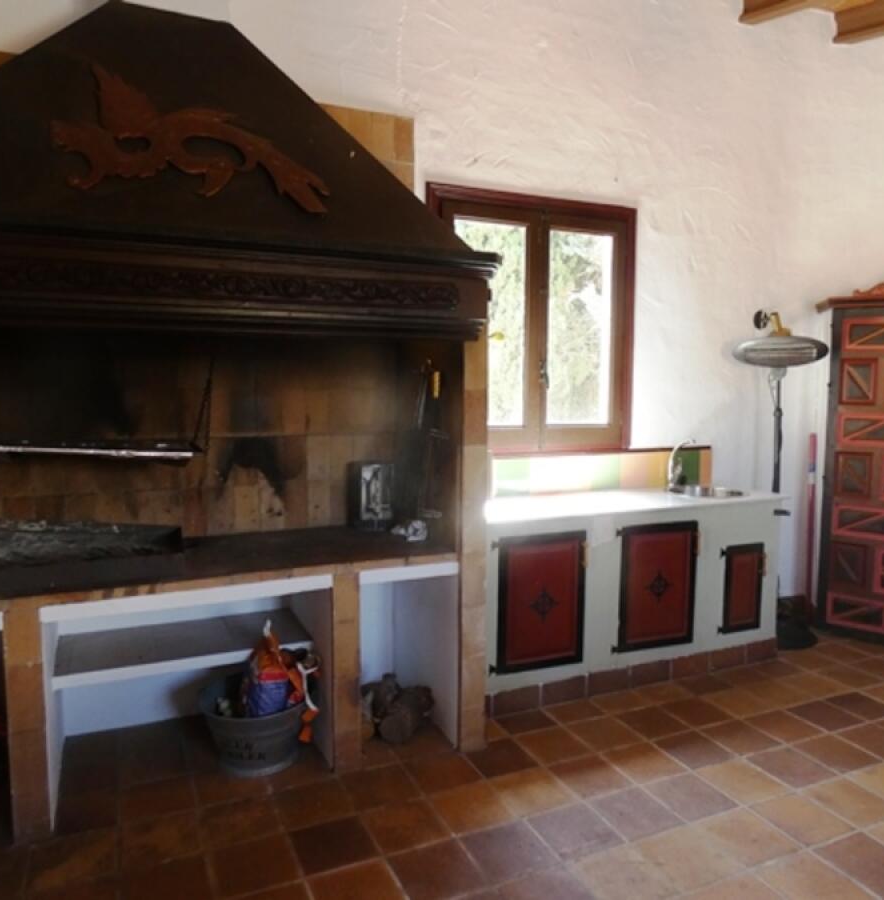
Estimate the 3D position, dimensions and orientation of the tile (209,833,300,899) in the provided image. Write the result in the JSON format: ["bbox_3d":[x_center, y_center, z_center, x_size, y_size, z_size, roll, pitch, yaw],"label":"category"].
[{"bbox_3d":[-0.600,1.314,2.195,0.240,0.020,0.240,-2,5,-23],"label":"tile"}]

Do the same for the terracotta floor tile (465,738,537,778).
[{"bbox_3d":[0.243,1.257,2.819,0.237,0.015,0.237,-2,5,-23],"label":"terracotta floor tile"}]

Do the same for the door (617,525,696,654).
[{"bbox_3d":[1.109,0.697,3.540,0.482,0.638,0.025,-2,5,-23],"label":"door"}]

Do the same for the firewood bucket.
[{"bbox_3d":[-0.734,1.097,2.765,0.420,0.255,0.420,0,4,0],"label":"firewood bucket"}]

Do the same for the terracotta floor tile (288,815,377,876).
[{"bbox_3d":[-0.354,1.270,2.226,0.238,0.015,0.238,-2,5,-23],"label":"terracotta floor tile"}]

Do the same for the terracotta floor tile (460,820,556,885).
[{"bbox_3d":[0.206,1.302,2.252,0.237,0.015,0.237,-2,5,-23],"label":"terracotta floor tile"}]

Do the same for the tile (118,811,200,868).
[{"bbox_3d":[-0.938,1.296,2.320,0.237,0.015,0.237,-2,5,-23],"label":"tile"}]

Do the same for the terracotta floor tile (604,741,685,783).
[{"bbox_3d":[0.794,1.227,2.719,0.243,0.015,0.243,-2,5,-23],"label":"terracotta floor tile"}]

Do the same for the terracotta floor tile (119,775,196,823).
[{"bbox_3d":[-1.015,1.252,2.487,0.243,0.015,0.243,-2,5,-23],"label":"terracotta floor tile"}]

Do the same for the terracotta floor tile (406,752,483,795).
[{"bbox_3d":[0.013,1.274,2.734,0.238,0.015,0.238,-2,5,-23],"label":"terracotta floor tile"}]

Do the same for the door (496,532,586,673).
[{"bbox_3d":[0.474,0.716,3.268,0.473,0.638,0.025,-2,5,-23],"label":"door"}]

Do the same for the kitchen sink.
[{"bbox_3d":[1.544,0.318,4.034,0.410,0.150,0.410,-2,5,-23],"label":"kitchen sink"}]

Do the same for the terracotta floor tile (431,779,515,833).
[{"bbox_3d":[0.106,1.283,2.486,0.237,0.015,0.237,-2,5,-23],"label":"terracotta floor tile"}]

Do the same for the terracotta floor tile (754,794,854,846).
[{"bbox_3d":[1.255,1.293,2.422,0.240,0.020,0.240,-2,5,-23],"label":"terracotta floor tile"}]

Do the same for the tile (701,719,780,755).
[{"bbox_3d":[1.287,1.244,2.985,0.237,0.015,0.237,-2,5,-23],"label":"tile"}]

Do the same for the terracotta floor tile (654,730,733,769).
[{"bbox_3d":[1.050,1.256,2.898,0.240,0.020,0.240,-2,5,-23],"label":"terracotta floor tile"}]

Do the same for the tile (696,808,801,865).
[{"bbox_3d":[1.019,1.303,2.324,0.238,0.015,0.238,-2,5,-23],"label":"tile"}]

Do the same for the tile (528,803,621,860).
[{"bbox_3d":[0.432,1.263,2.294,0.243,0.015,0.243,-2,5,-23],"label":"tile"}]

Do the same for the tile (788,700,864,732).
[{"bbox_3d":[1.716,1.193,3.099,0.243,0.015,0.243,-2,5,-23],"label":"tile"}]

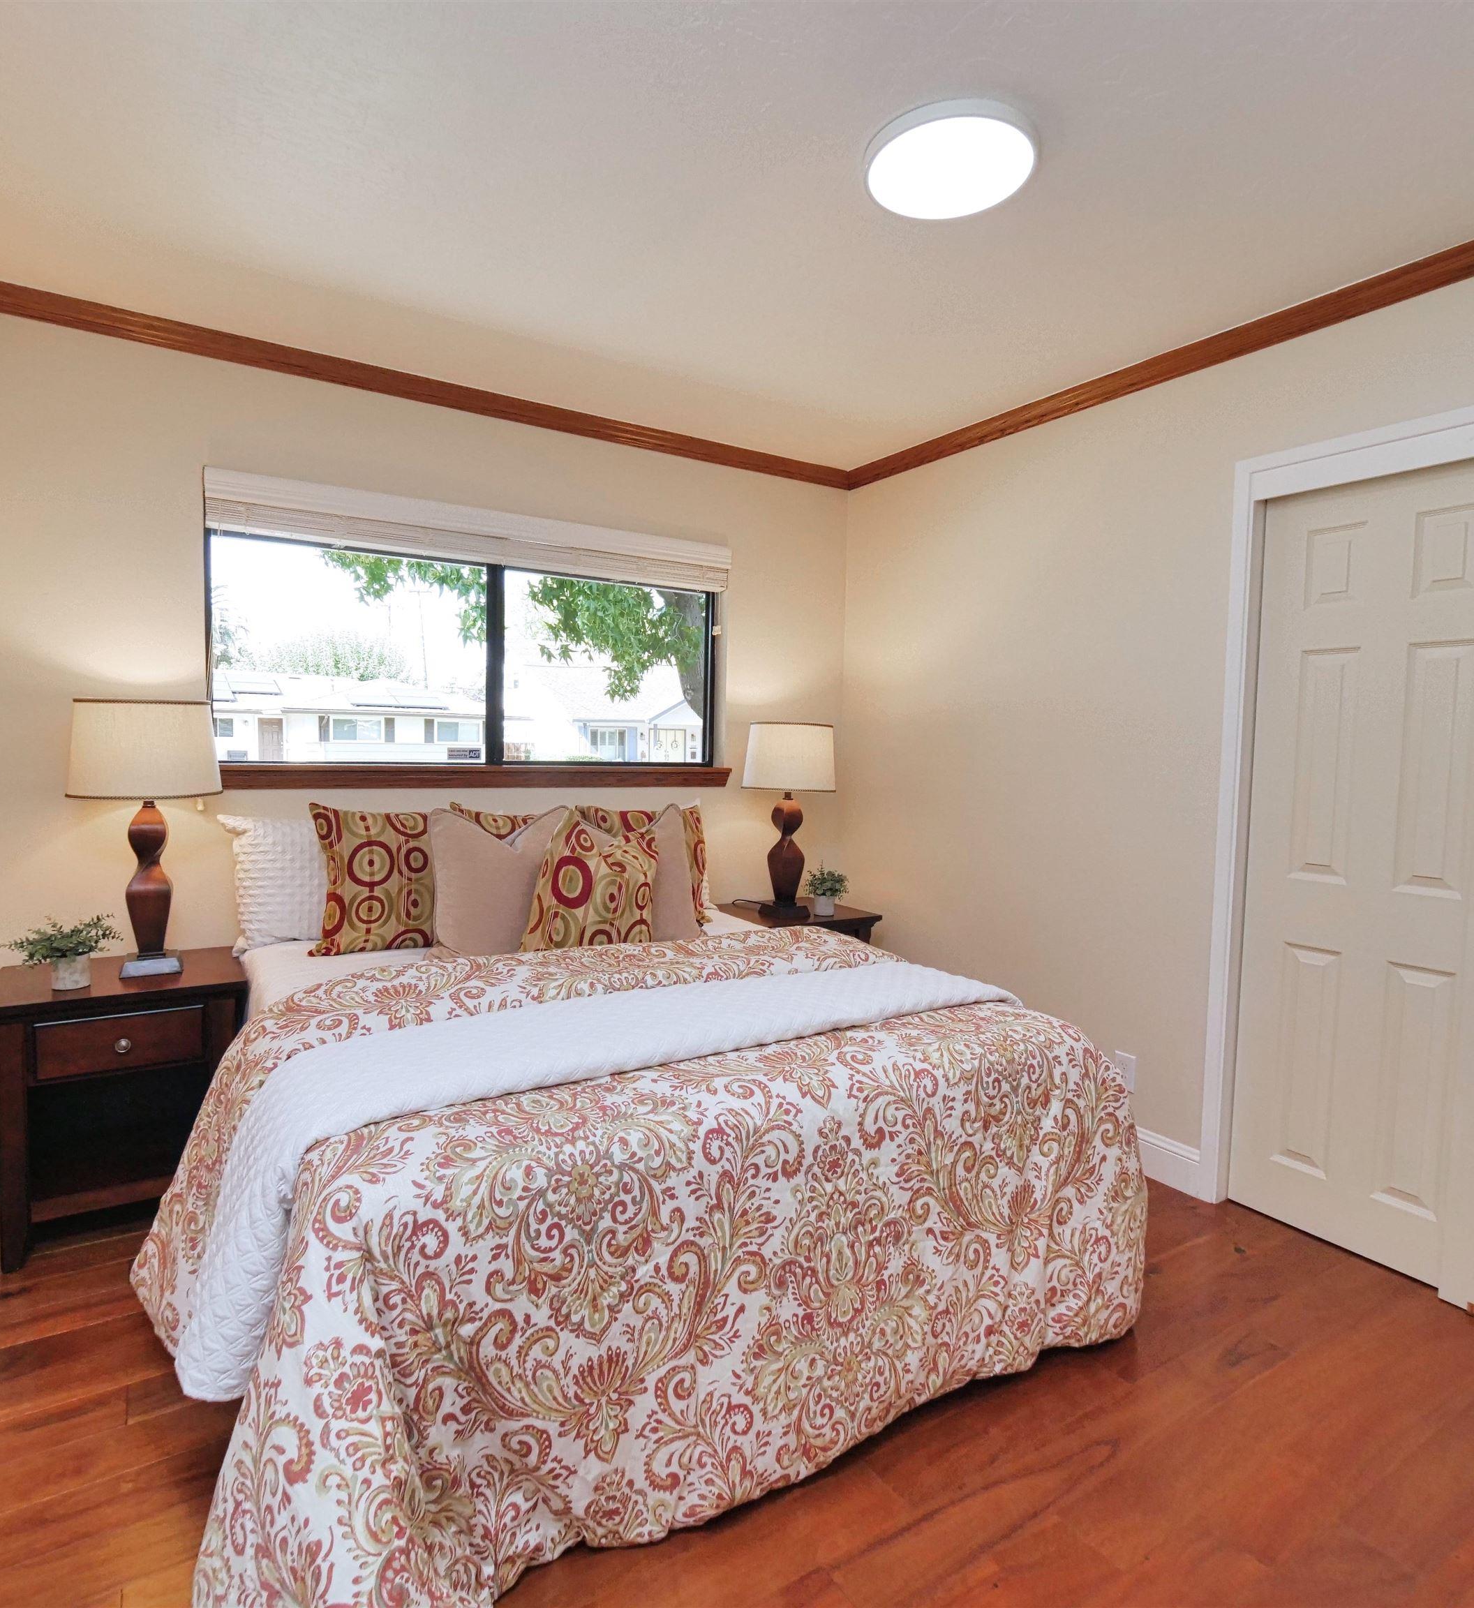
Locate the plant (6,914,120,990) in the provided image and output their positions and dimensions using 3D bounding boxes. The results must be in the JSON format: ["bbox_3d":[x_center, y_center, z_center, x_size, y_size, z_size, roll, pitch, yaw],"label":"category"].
[{"bbox_3d":[-1.739,0.387,2.257,0.235,0.169,0.194,-1,4,-32],"label":"plant"}]

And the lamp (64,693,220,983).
[{"bbox_3d":[-1.627,0.088,2.403,0.350,0.749,0.350,-1,4,-32],"label":"lamp"}]

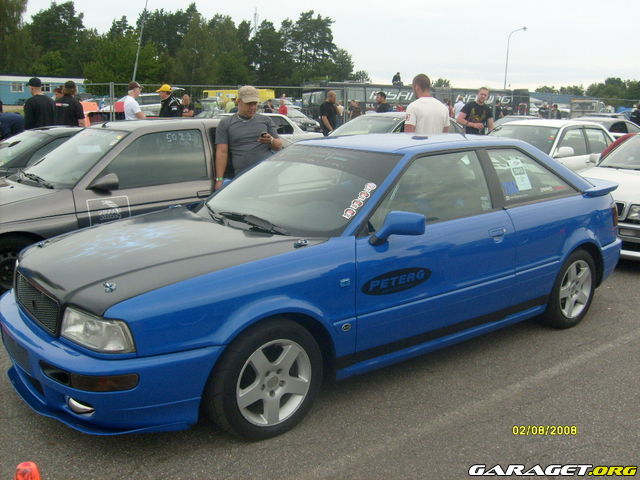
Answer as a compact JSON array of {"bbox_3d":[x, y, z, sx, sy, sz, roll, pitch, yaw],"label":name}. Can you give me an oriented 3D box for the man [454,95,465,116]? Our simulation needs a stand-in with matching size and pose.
[{"bbox_3d":[4.730,-4.032,22.187,0.500,1.768,0.330,-1,12,-9],"label":"man"}]

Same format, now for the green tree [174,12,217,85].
[{"bbox_3d":[-18.375,-26.548,96.451,6.500,13.720,6.200,1,12,0],"label":"green tree"}]

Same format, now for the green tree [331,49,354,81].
[{"bbox_3d":[3.566,-24.962,100.985,5.000,9.321,4.800,1,12,0],"label":"green tree"}]

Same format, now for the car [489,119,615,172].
[{"bbox_3d":[3.300,-1.162,9.897,4.600,1.400,1.750,-9,15,-39],"label":"car"}]

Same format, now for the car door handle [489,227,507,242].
[{"bbox_3d":[1.043,-0.024,3.815,0.165,0.095,0.040,-9,15,-37],"label":"car door handle"}]

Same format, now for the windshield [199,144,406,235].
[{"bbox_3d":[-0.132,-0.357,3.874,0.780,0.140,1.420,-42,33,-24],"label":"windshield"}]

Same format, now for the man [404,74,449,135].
[{"bbox_3d":[1.083,-0.790,6.794,0.520,1.838,0.340,-2,13,-13],"label":"man"}]

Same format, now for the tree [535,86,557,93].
[{"bbox_3d":[51.578,-32.147,148.013,5.632,5.770,5.632,4,13,18],"label":"tree"}]

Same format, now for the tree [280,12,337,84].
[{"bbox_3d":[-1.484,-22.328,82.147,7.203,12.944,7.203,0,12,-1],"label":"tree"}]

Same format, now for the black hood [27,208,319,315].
[{"bbox_3d":[-0.841,0.023,3.331,1.280,0.240,1.360,-9,15,-38],"label":"black hood"}]

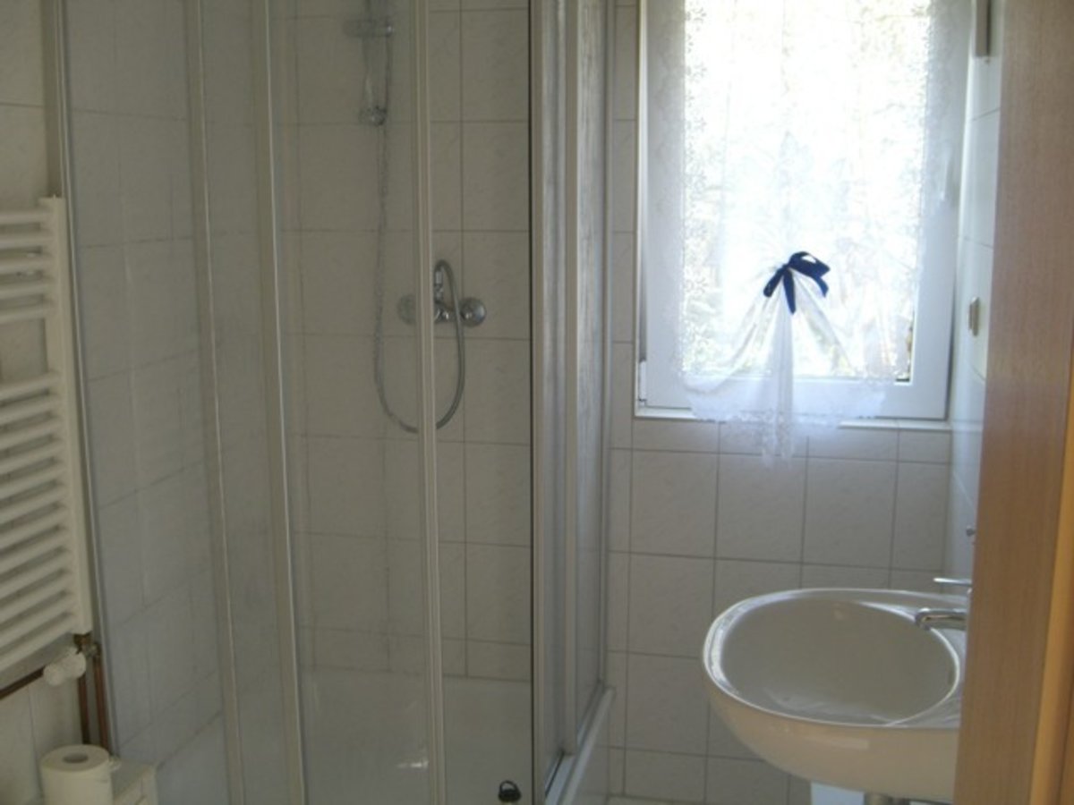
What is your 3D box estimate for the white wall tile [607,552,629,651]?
[{"bbox_3d":[0.122,0.475,2.845,0.200,0.250,0.010,2,10,11],"label":"white wall tile"}]

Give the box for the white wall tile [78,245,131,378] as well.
[{"bbox_3d":[-0.827,-0.172,2.217,0.010,0.250,0.200,2,10,11],"label":"white wall tile"}]

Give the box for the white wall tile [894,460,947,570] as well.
[{"bbox_3d":[0.864,0.255,2.650,0.112,0.247,0.012,2,10,11],"label":"white wall tile"}]

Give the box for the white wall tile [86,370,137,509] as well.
[{"bbox_3d":[-0.822,0.068,2.234,0.012,0.247,0.198,2,10,11],"label":"white wall tile"}]

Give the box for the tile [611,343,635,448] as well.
[{"bbox_3d":[0.122,-0.015,2.756,0.200,0.250,0.010,2,10,11],"label":"tile"}]

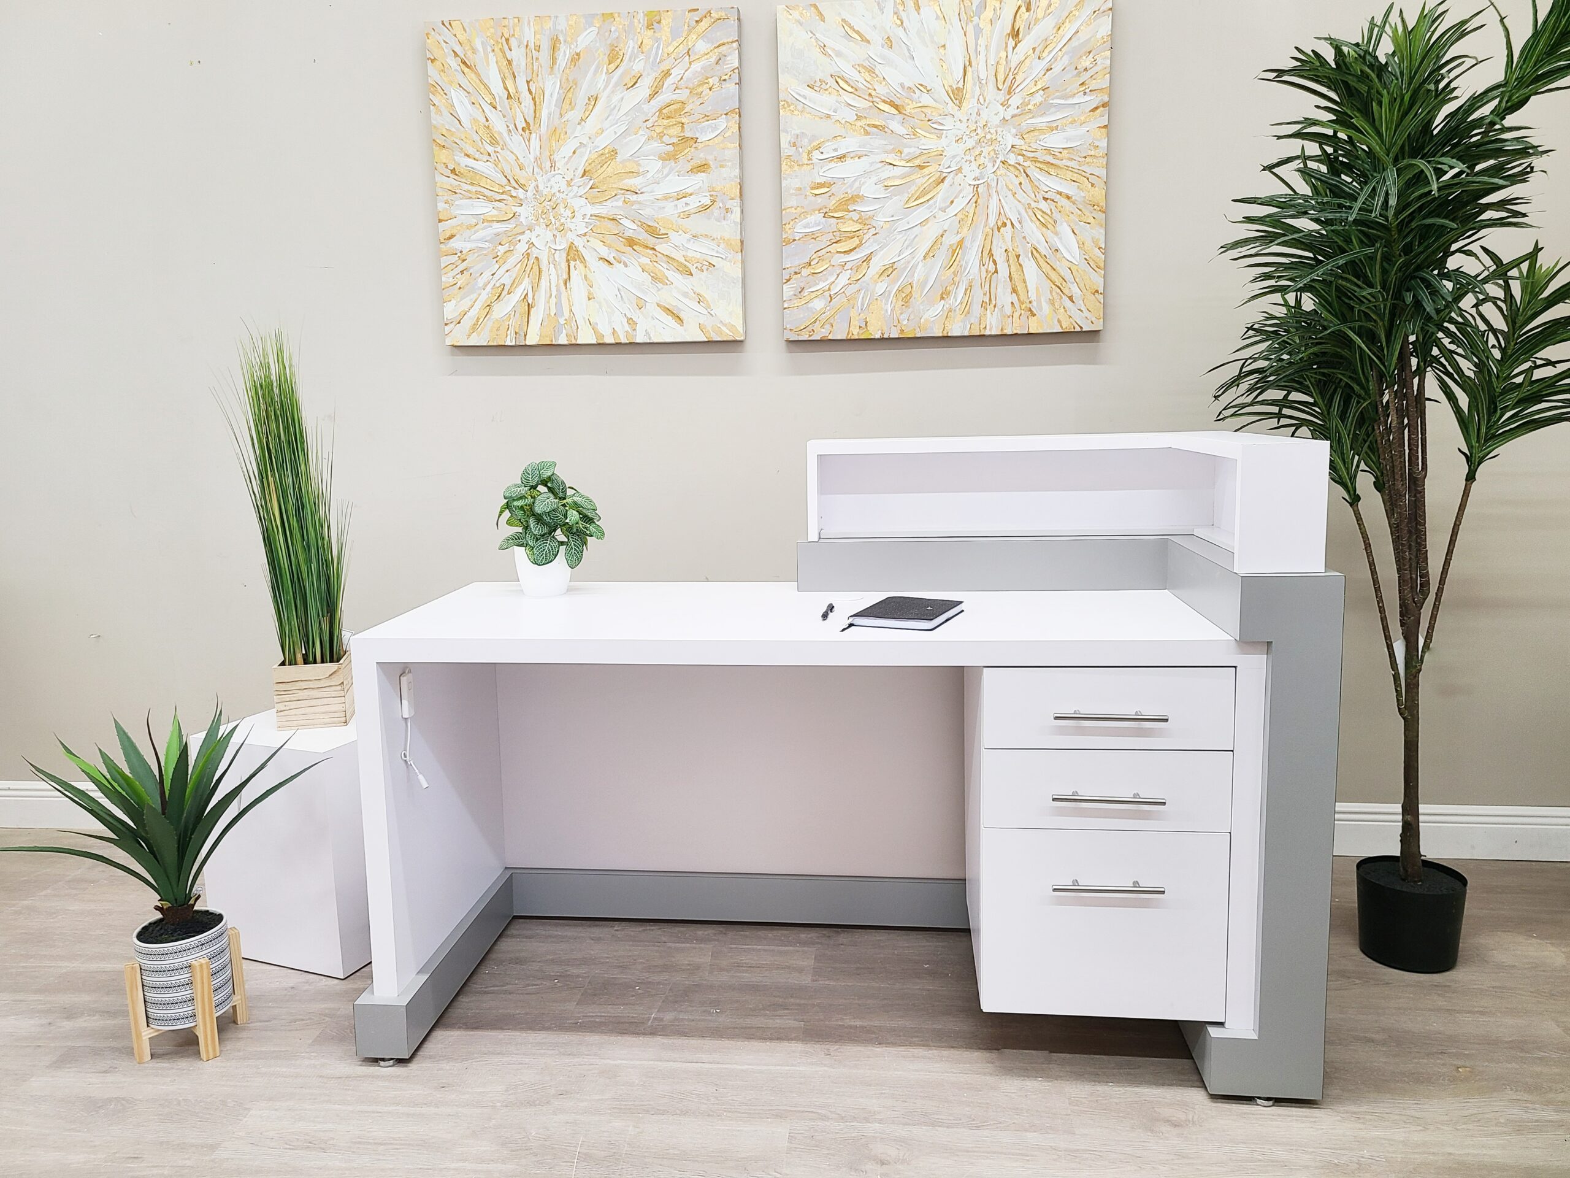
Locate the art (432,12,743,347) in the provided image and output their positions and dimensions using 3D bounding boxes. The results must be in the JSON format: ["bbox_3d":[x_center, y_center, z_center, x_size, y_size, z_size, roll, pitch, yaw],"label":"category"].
[{"bbox_3d":[-0.468,-0.968,2.819,0.745,0.745,0.040,0,9,6],"label":"art"}]

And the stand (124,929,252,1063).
[{"bbox_3d":[-1.075,0.729,2.133,0.145,0.187,0.145,-1,9,-1],"label":"stand"}]

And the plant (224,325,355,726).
[{"bbox_3d":[-1.020,-0.122,2.469,0.215,0.820,0.180,-3,9,-11],"label":"plant"}]

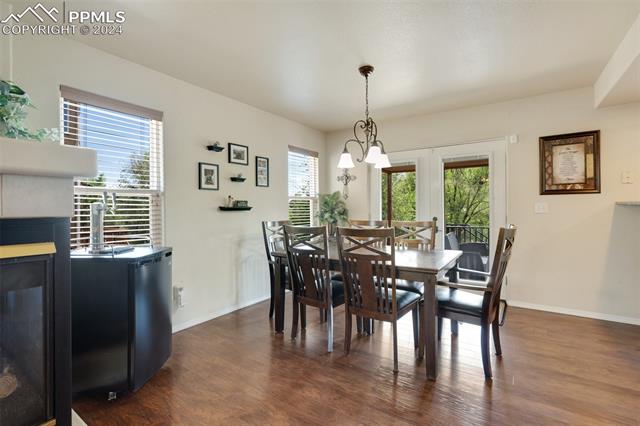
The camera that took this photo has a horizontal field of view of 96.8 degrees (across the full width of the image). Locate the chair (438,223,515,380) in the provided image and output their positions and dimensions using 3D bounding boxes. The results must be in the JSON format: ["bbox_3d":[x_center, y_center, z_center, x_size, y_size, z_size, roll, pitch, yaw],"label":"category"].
[{"bbox_3d":[1.152,0.625,2.245,0.610,1.040,0.540,0,1,38],"label":"chair"}]

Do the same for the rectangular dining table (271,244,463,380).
[{"bbox_3d":[0.457,0.759,2.742,1.500,0.762,1.060,0,1,35],"label":"rectangular dining table"}]

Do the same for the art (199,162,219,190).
[{"bbox_3d":[-1.163,-0.377,2.984,0.025,0.275,0.225,0,1,35],"label":"art"}]

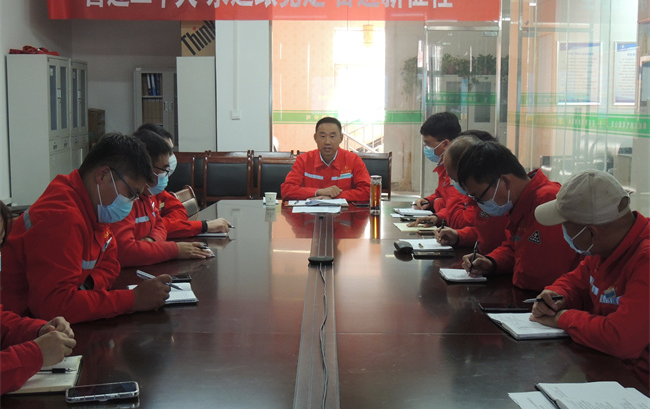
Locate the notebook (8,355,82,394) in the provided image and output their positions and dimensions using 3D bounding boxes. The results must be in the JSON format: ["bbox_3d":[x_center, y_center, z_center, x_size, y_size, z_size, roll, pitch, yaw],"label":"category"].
[{"bbox_3d":[-0.692,0.411,2.129,0.190,0.016,0.245,-1,7,-5],"label":"notebook"}]

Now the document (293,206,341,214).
[{"bbox_3d":[-0.049,0.030,5.401,0.295,0.006,0.260,0,7,0],"label":"document"}]

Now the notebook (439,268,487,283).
[{"bbox_3d":[0.530,0.268,3.354,0.145,0.012,0.222,0,7,-3],"label":"notebook"}]

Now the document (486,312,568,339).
[{"bbox_3d":[0.627,0.356,2.609,0.210,0.012,0.285,-1,7,-6],"label":"document"}]

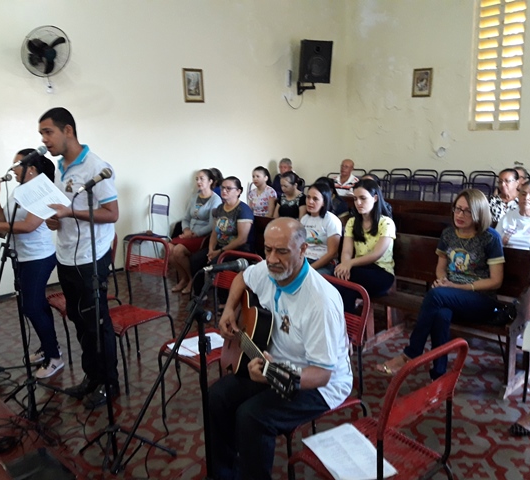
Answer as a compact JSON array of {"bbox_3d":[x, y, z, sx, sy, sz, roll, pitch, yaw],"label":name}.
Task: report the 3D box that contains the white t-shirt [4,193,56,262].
[{"bbox_3d":[-1.602,-0.098,3.538,0.300,0.580,0.440,-13,17,-42],"label":"white t-shirt"}]

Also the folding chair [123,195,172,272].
[{"bbox_3d":[-1.391,-0.026,6.046,0.390,0.870,0.490,9,17,41],"label":"folding chair"}]

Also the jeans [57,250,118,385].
[{"bbox_3d":[-1.080,0.446,3.169,0.380,0.920,0.290,9,16,41],"label":"jeans"}]

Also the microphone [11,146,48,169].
[{"bbox_3d":[-1.198,-0.417,2.635,0.052,0.052,0.204,10,42,43],"label":"microphone"}]

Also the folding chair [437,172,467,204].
[{"bbox_3d":[2.576,-0.495,7.376,0.400,0.900,0.480,9,16,41],"label":"folding chair"}]

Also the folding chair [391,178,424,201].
[{"bbox_3d":[1.677,-0.271,6.463,0.400,0.900,0.480,9,16,41],"label":"folding chair"}]

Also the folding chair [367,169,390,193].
[{"bbox_3d":[1.705,-0.644,8.216,0.400,0.900,0.480,9,16,41],"label":"folding chair"}]

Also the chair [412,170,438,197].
[{"bbox_3d":[2.266,-0.543,7.651,0.400,0.900,0.480,9,16,41],"label":"chair"}]

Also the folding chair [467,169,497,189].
[{"bbox_3d":[3.112,-0.508,7.642,0.410,0.880,0.490,9,17,41],"label":"folding chair"}]

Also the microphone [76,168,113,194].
[{"bbox_3d":[-0.810,-0.273,2.460,0.194,0.051,0.051,-40,0,-28],"label":"microphone"}]

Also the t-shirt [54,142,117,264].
[{"bbox_3d":[-1.095,-0.190,3.122,0.500,0.730,0.320,9,17,41],"label":"t-shirt"}]

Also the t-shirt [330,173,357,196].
[{"bbox_3d":[1.174,-0.656,7.564,0.480,0.600,0.280,9,17,41],"label":"t-shirt"}]

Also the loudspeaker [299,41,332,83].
[{"bbox_3d":[0.750,-2.802,8.139,0.470,0.620,0.320,-7,22,-23],"label":"loudspeaker"}]

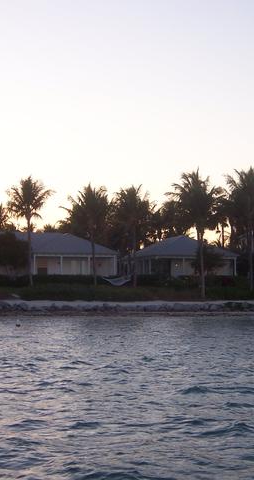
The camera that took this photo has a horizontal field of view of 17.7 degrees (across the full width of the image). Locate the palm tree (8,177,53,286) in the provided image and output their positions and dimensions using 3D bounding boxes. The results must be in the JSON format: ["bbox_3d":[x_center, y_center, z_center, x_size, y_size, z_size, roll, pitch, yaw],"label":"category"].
[{"bbox_3d":[-9.386,-0.820,79.127,4.600,10.770,4.500,0,-3,0],"label":"palm tree"}]

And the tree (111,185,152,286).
[{"bbox_3d":[0.632,-0.428,79.109,4.300,9.980,4.300,0,-3,0],"label":"tree"}]

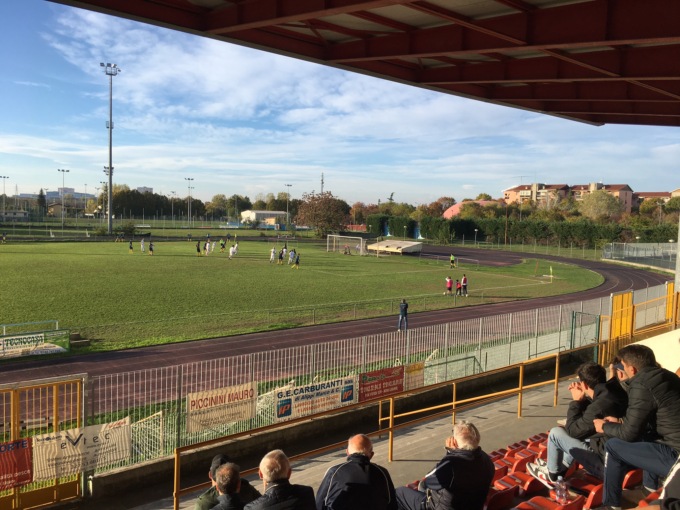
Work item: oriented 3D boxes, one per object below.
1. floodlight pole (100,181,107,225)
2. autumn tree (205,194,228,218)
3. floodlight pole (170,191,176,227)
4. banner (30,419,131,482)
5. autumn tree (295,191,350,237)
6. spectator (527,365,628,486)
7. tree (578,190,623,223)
[{"bbox_3d":[-61.992,-13.825,149.640,1.700,10.888,0.600,-2,7,-38],"label":"floodlight pole"},{"bbox_3d":[-45.941,-17.950,212.280,8.512,9.137,8.064,2,5,0],"label":"autumn tree"},{"bbox_3d":[-45.981,-13.058,157.254,1.400,9.167,0.600,-2,7,-38],"label":"floodlight pole"},{"bbox_3d":[-5.872,4.424,13.089,2.094,1.020,0.040,-2,7,-38],"label":"banner"},{"bbox_3d":[-3.578,-8.663,121.806,11.655,9.776,11.055,2,5,0],"label":"autumn tree"},{"bbox_3d":[1.993,1.433,4.737,0.580,1.100,0.850,-2,7,-42],"label":"spectator"},{"bbox_3d":[73.403,-11.175,159.381,11.986,13.667,11.121,2,5,0],"label":"tree"}]

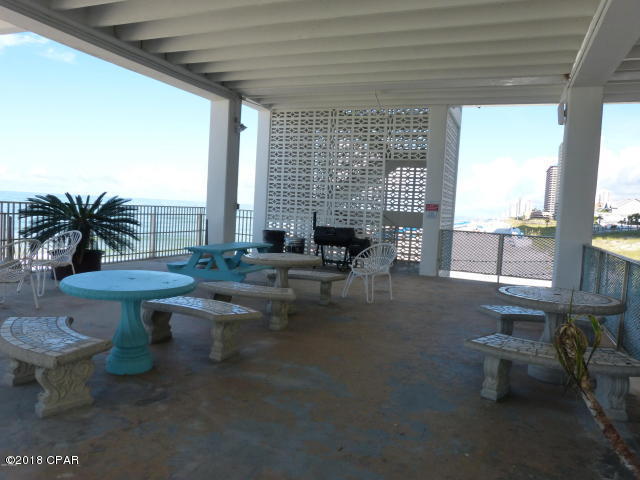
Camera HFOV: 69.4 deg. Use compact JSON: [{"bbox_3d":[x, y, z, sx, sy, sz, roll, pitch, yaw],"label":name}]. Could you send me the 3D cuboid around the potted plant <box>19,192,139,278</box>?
[{"bbox_3d":[-4.141,-0.079,7.991,1.850,1.470,1.850,5,4,23],"label":"potted plant"}]

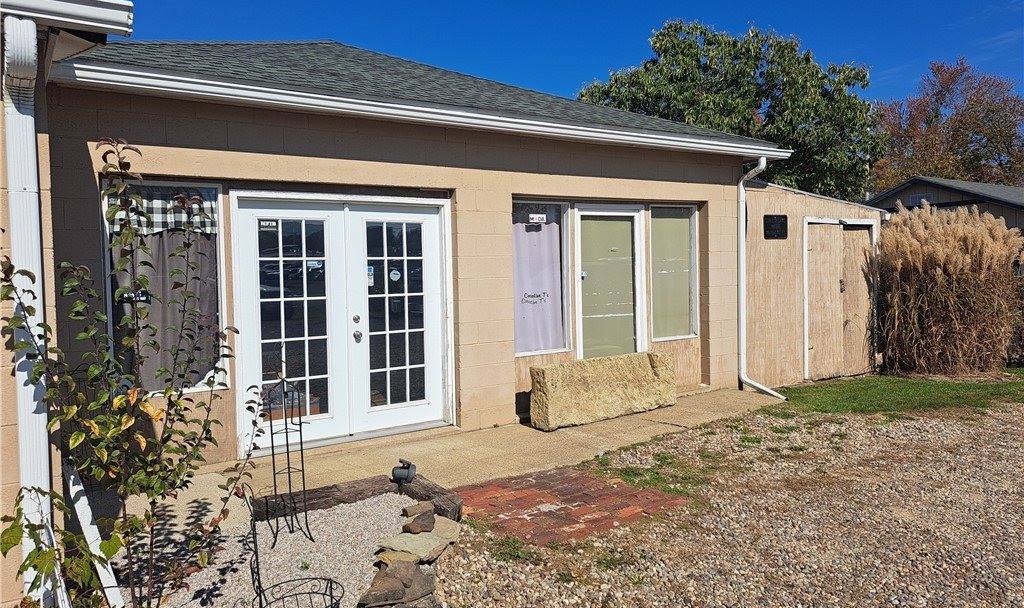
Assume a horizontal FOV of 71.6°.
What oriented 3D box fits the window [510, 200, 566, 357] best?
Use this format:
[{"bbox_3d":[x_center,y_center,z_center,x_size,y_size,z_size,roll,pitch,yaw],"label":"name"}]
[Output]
[{"bbox_3d":[0.264,-0.261,7.221,0.764,1.522,0.100,-3,3,-34],"label":"window"}]

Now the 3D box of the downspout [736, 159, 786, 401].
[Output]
[{"bbox_3d":[2.905,-0.319,8.311,0.100,2.760,0.620,-3,3,-33],"label":"downspout"}]

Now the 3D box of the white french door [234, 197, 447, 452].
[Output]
[{"bbox_3d":[-1.340,0.129,5.995,1.890,2.040,0.120,-3,3,-33],"label":"white french door"}]

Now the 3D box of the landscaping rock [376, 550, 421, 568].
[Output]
[{"bbox_3d":[-0.601,1.355,3.725,0.240,0.065,0.170,-1,3,7],"label":"landscaping rock"}]

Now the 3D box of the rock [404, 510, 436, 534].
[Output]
[{"bbox_3d":[-0.528,1.244,4.045,0.180,0.085,0.140,-2,3,-13],"label":"rock"}]

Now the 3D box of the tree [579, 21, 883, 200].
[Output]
[{"bbox_3d":[6.241,-3.749,20.084,8.800,8.500,8.600,-3,3,-33],"label":"tree"}]

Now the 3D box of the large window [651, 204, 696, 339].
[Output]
[{"bbox_3d":[1.876,-0.362,8.292,0.772,1.564,0.100,-3,3,-34],"label":"large window"}]

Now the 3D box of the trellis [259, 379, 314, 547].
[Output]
[{"bbox_3d":[-1.247,0.861,3.943,0.260,0.898,0.240,-2,3,-18],"label":"trellis"}]

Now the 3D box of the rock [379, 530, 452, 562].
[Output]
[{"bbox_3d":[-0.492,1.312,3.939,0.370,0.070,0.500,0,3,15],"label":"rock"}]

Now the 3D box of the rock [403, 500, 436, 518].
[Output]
[{"bbox_3d":[-0.562,1.235,4.267,0.200,0.070,0.130,-2,3,-8],"label":"rock"}]

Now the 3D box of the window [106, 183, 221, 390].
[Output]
[{"bbox_3d":[-2.519,-0.121,5.200,0.790,1.550,0.100,-3,3,-33],"label":"window"}]

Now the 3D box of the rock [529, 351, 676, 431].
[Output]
[{"bbox_3d":[0.945,0.827,7.079,1.770,0.580,0.320,-3,4,-38],"label":"rock"}]

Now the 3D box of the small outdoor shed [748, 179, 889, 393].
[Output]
[{"bbox_3d":[3.367,-0.329,10.752,3.283,2.616,2.800,-3,3,-34],"label":"small outdoor shed"}]

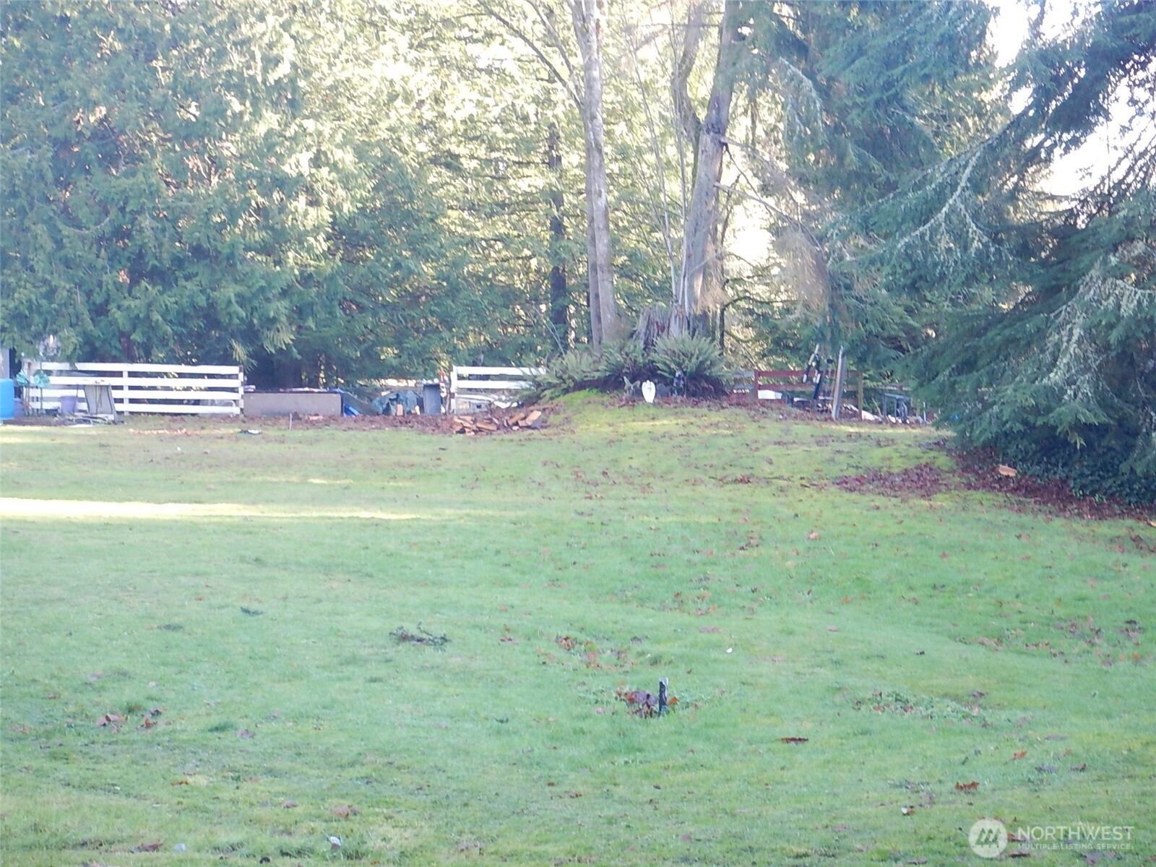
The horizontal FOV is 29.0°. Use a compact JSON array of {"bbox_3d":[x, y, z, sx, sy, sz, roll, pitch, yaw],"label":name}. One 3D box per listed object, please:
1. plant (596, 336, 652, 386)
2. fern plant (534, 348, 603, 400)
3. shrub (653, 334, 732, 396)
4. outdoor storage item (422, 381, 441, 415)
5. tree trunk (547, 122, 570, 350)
[{"bbox_3d":[0.888,-1.366,42.300,1.080,0.930,1.050,0,2,0],"label":"plant"},{"bbox_3d":[-0.170,-1.127,42.000,1.300,0.970,1.200,0,2,0],"label":"fern plant"},{"bbox_3d":[2.128,-1.280,42.000,1.520,1.170,1.400,0,2,0],"label":"shrub"},{"bbox_3d":[-2.942,-0.708,45.000,0.380,0.660,0.420,0,2,0],"label":"outdoor storage item"},{"bbox_3d":[-0.460,-4.471,53.000,0.500,5.750,0.500,0,2,0],"label":"tree trunk"}]

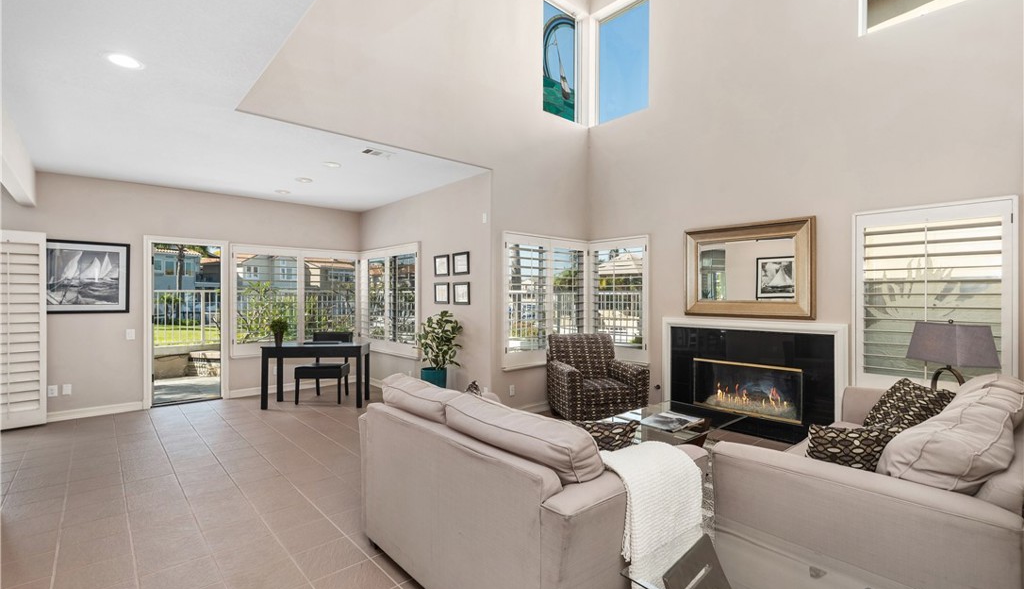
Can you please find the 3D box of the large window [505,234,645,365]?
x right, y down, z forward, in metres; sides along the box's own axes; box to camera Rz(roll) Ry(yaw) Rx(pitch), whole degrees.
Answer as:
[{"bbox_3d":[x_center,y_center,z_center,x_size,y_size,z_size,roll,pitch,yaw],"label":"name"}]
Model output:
[{"bbox_3d":[0.770,0.070,5.244,1.531,1.540,0.913,0,0,-42],"label":"large window"}]

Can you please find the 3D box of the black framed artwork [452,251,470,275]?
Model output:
[{"bbox_3d":[-0.575,-0.352,5.280,0.022,0.256,0.321,0,0,-42],"label":"black framed artwork"}]

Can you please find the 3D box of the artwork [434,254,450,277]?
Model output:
[{"bbox_3d":[-0.867,-0.353,5.636,0.025,0.267,0.308,0,0,-42],"label":"artwork"}]

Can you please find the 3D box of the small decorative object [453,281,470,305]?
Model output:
[{"bbox_3d":[-0.570,-0.006,5.273,0.022,0.256,0.326,0,0,-42],"label":"small decorative object"}]

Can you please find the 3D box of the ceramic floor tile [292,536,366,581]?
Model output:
[{"bbox_3d":[-0.969,1.405,2.421,0.305,0.010,0.305,0,0,-42],"label":"ceramic floor tile"}]

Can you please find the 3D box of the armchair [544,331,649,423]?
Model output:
[{"bbox_3d":[0.952,0.945,5.243,0.920,0.910,0.790,0,0,-13],"label":"armchair"}]

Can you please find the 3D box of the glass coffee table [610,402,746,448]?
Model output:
[{"bbox_3d":[1.203,1.188,3.507,1.200,0.430,0.690,0,0,-40],"label":"glass coffee table"}]

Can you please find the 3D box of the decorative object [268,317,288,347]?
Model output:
[{"bbox_3d":[-2.900,0.467,5.670,0.225,0.355,0.225,0,0,0],"label":"decorative object"}]

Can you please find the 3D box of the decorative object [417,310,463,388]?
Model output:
[{"bbox_3d":[-0.836,0.786,5.210,0.540,1.228,0.540,0,0,0],"label":"decorative object"}]

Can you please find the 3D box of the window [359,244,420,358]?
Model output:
[{"bbox_3d":[-1.846,0.075,6.723,0.080,1.550,1.881,0,0,-42],"label":"window"}]

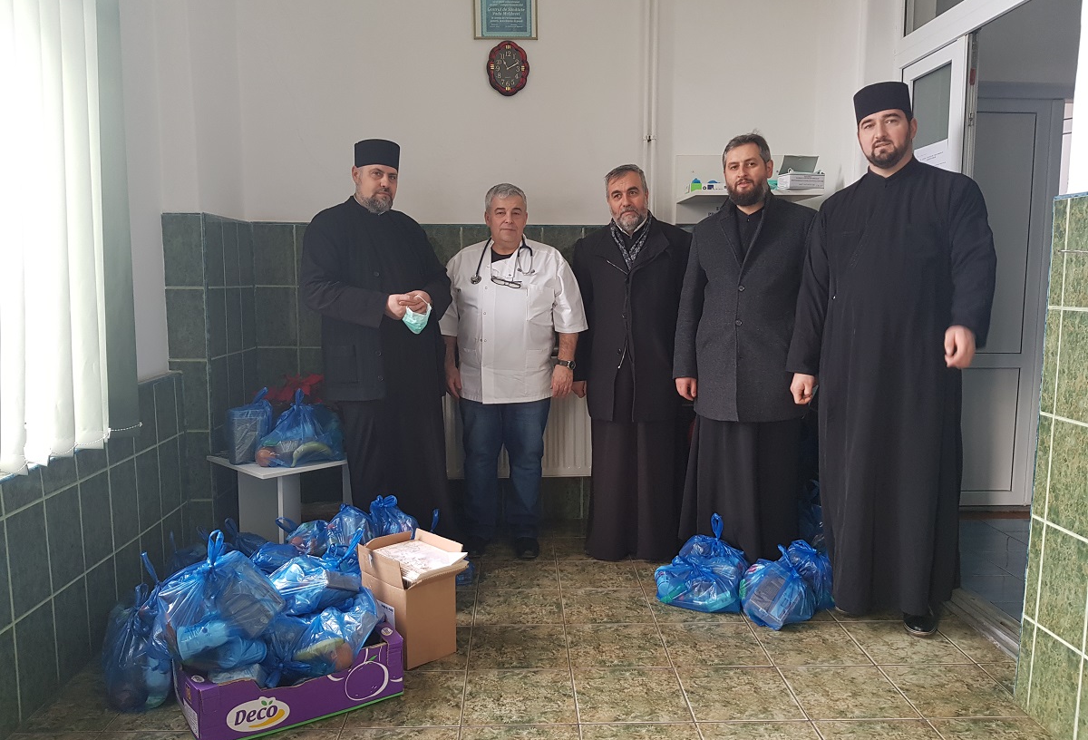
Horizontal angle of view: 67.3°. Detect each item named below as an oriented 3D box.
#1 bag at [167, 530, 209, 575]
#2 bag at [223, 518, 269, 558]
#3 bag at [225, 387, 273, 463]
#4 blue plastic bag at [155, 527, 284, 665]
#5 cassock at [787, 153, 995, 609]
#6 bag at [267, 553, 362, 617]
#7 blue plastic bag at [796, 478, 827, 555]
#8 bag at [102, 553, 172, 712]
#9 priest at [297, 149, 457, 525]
[{"bbox_3d":[-1.403,0.755,3.289,0.260,0.310,0.240,-2,7,-17],"label":"bag"},{"bbox_3d":[-1.114,0.749,3.054,0.250,0.360,0.240,-2,7,-18],"label":"bag"},{"bbox_3d":[-1.199,0.222,3.314,0.170,0.310,0.160,-4,7,-28],"label":"bag"},{"bbox_3d":[-0.935,0.672,2.406,0.350,0.370,0.280,-2,7,-18],"label":"blue plastic bag"},{"bbox_3d":[1.288,0.076,3.037,0.690,1.680,0.440,2,7,20],"label":"cassock"},{"bbox_3d":[-0.753,0.702,2.677,0.310,0.230,0.250,-2,7,-18],"label":"bag"},{"bbox_3d":[1.220,0.681,3.658,0.290,0.360,0.260,2,7,15],"label":"blue plastic bag"},{"bbox_3d":[-1.205,0.791,2.470,0.220,0.380,0.240,-3,8,-27],"label":"bag"},{"bbox_3d":[-0.739,-0.070,3.636,0.600,1.870,0.460,-4,8,-29],"label":"priest"}]

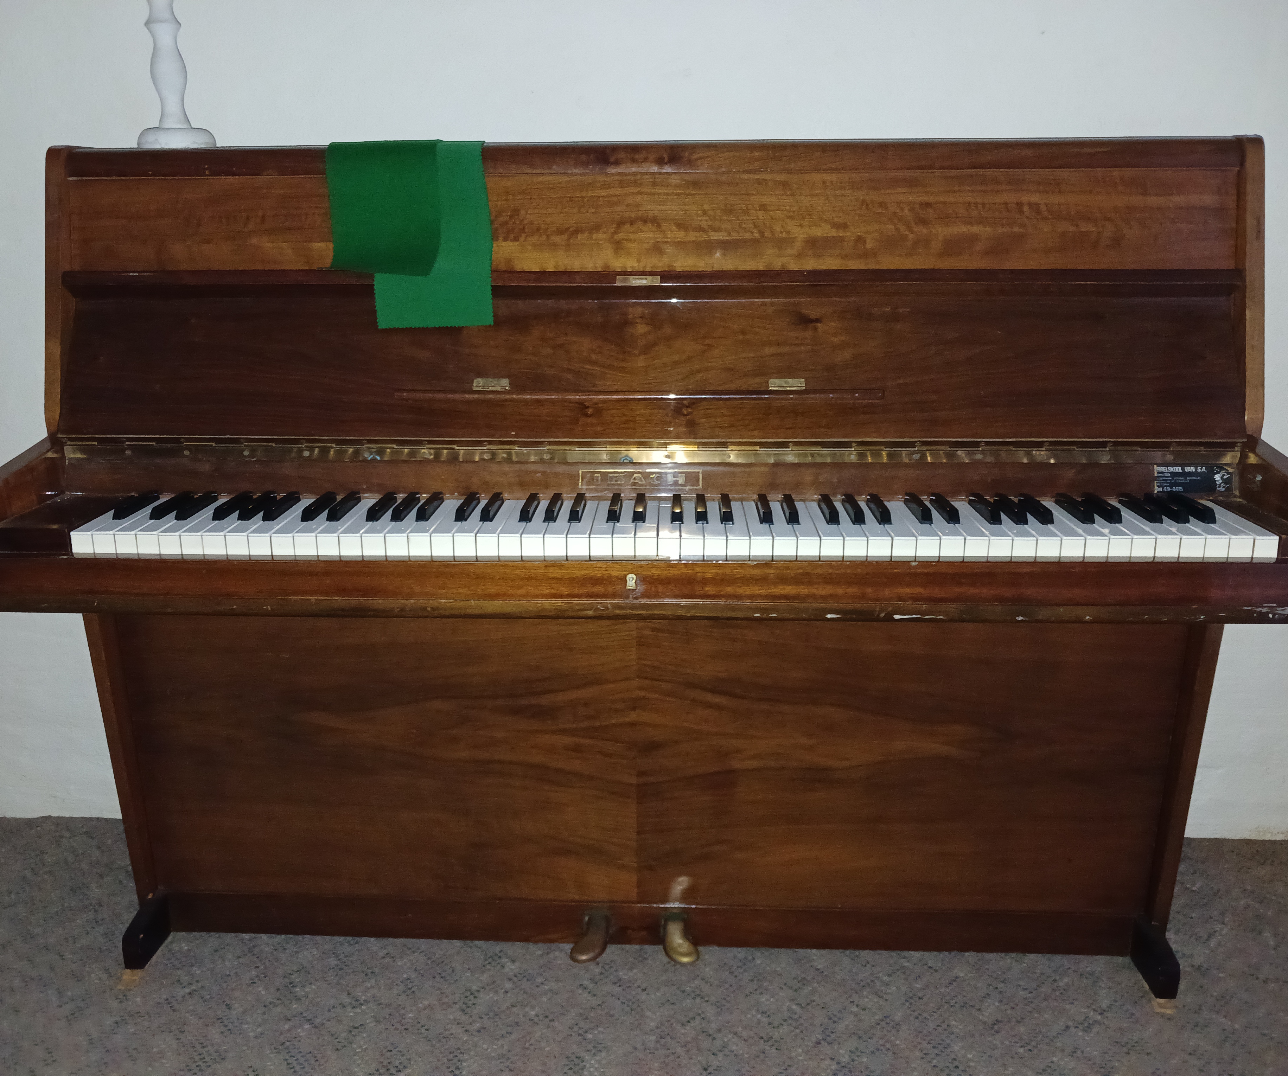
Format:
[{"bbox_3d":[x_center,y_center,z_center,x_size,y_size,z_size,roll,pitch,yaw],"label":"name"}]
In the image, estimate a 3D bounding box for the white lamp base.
[{"bbox_3d":[-0.594,-0.507,1.419,0.093,0.033,0.093,0,16,3],"label":"white lamp base"}]

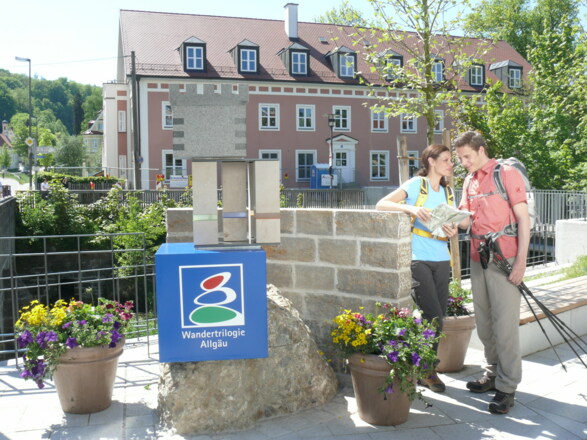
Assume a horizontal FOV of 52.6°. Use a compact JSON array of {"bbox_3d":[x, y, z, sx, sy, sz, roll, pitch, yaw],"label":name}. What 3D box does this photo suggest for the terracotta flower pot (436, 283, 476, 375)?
[{"bbox_3d":[1.167,0.782,4.485,0.520,0.640,0.520,-1,5,0],"label":"terracotta flower pot"}]

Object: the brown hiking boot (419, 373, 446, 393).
[{"bbox_3d":[0.935,1.087,4.150,0.105,0.130,0.280,-3,5,-27],"label":"brown hiking boot"}]

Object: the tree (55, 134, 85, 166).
[{"bbox_3d":[-24.537,-7.558,65.000,3.200,3.700,3.200,-1,5,0],"label":"tree"}]

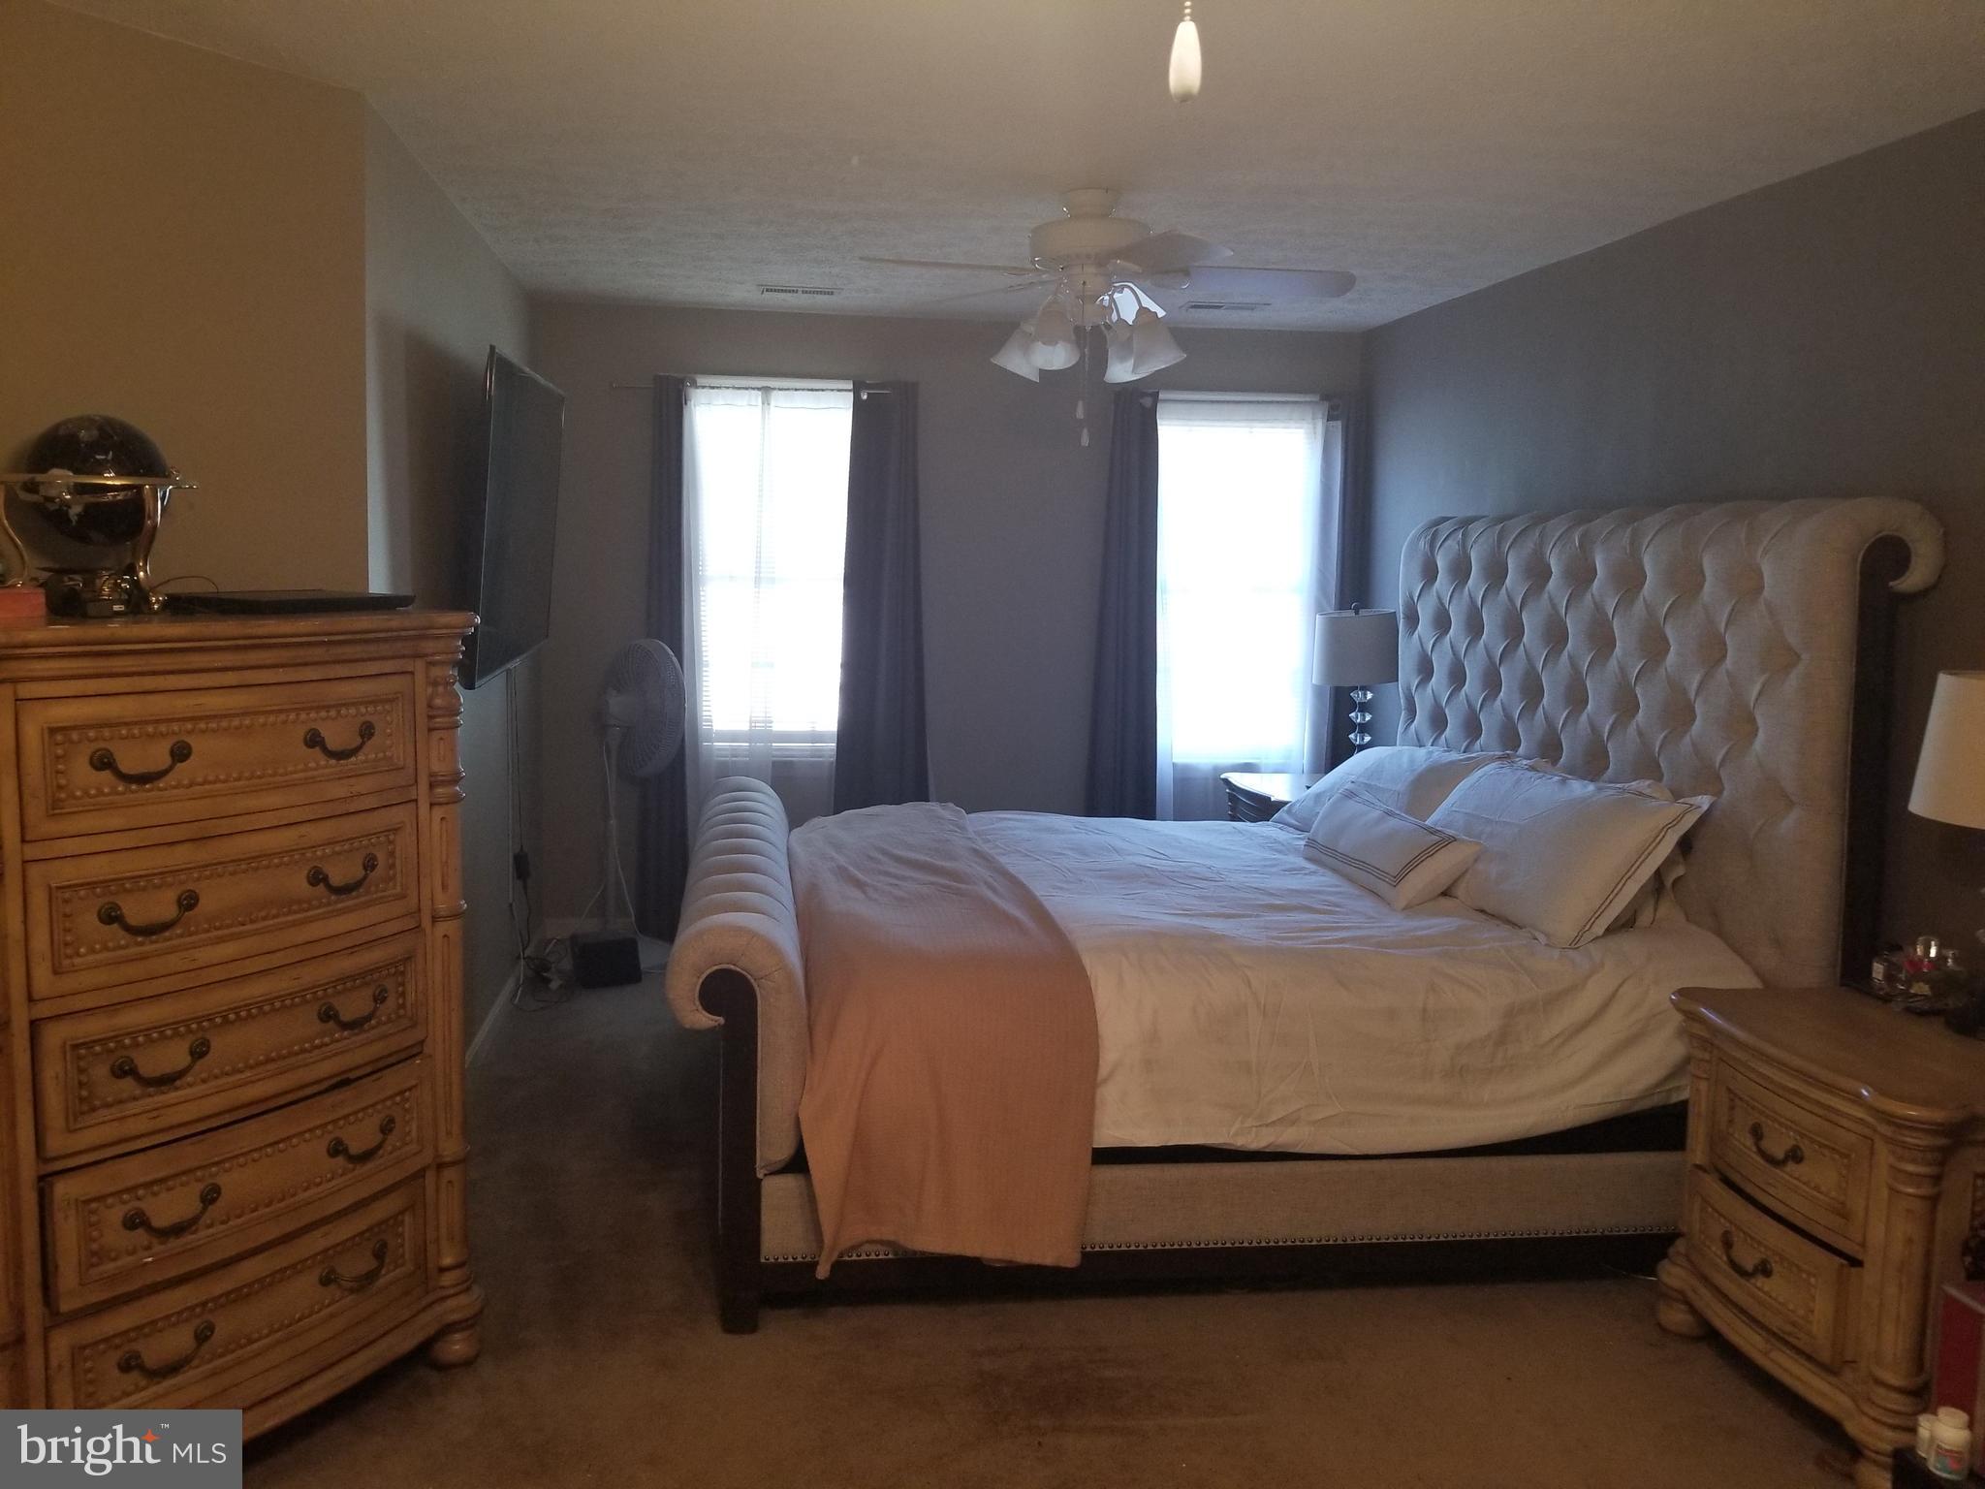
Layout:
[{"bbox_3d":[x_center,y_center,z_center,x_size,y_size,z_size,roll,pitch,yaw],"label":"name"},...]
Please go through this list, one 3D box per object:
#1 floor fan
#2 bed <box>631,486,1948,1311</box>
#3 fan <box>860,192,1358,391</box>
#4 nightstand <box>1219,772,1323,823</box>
[{"bbox_3d":[-1.324,0.212,5.365,0.420,1.190,0.480,-4,8,-35],"label":"floor fan"},{"bbox_3d":[0.516,0.192,3.917,2.540,1.650,2.000,0,7,-8],"label":"bed"},{"bbox_3d":[0.282,-1.194,3.927,1.300,0.490,1.300,0,7,-9],"label":"fan"},{"bbox_3d":[1.186,0.498,5.476,0.540,0.690,0.660,0,7,-9],"label":"nightstand"}]

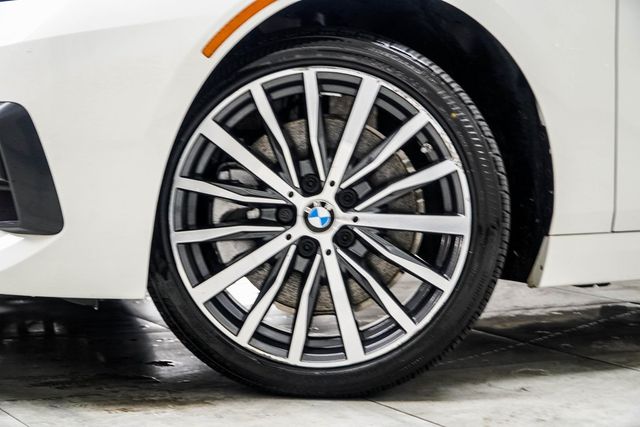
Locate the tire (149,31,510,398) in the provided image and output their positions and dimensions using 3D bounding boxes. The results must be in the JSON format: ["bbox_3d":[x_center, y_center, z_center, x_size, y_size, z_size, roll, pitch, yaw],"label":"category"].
[{"bbox_3d":[0.002,-0.003,2.477,0.640,0.635,0.226,0,5,1],"label":"tire"}]

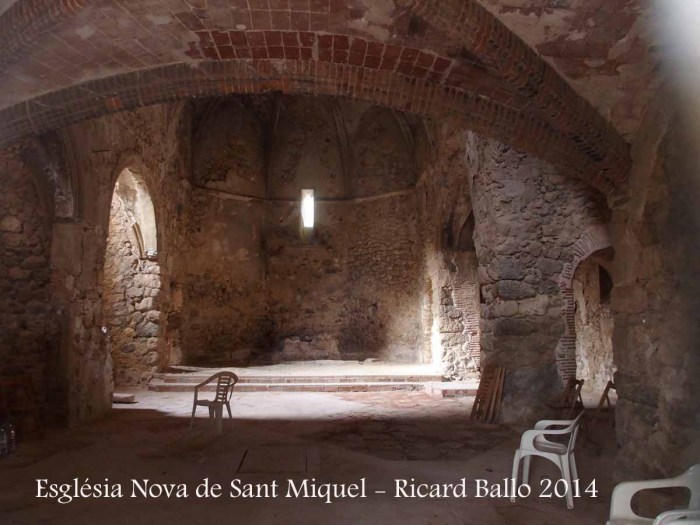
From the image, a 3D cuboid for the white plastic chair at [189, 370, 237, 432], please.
[{"bbox_3d":[-2.030,2.113,8.589,0.570,0.820,0.560,-3,-7,23],"label":"white plastic chair"}]

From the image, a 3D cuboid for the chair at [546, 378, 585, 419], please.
[{"bbox_3d":[3.060,2.053,7.928,0.520,0.800,0.430,0,-6,-2],"label":"chair"}]

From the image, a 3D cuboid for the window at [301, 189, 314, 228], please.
[{"bbox_3d":[-1.449,-1.841,19.302,0.460,1.340,0.250,0,-6,0],"label":"window"}]

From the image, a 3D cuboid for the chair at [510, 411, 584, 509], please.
[{"bbox_3d":[1.835,1.760,5.222,0.590,0.810,0.570,-3,-7,28],"label":"chair"}]

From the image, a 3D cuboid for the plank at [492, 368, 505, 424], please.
[{"bbox_3d":[2.406,2.155,9.174,0.100,0.880,0.050,8,-9,1],"label":"plank"}]

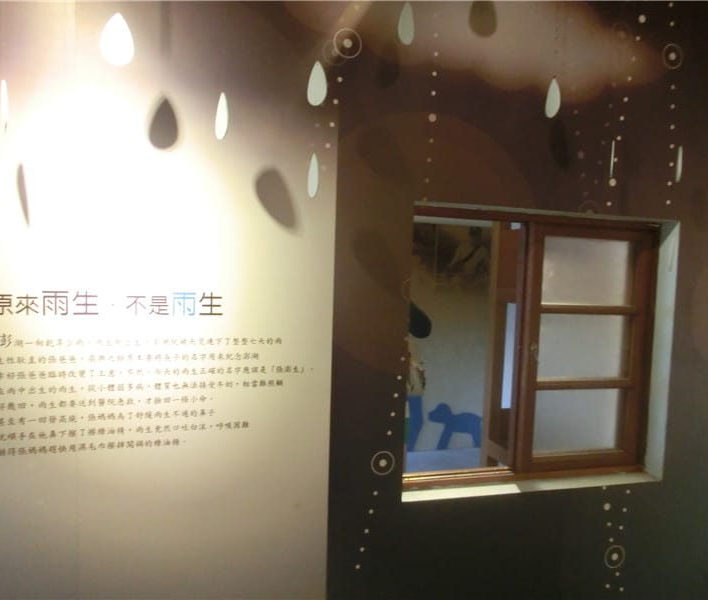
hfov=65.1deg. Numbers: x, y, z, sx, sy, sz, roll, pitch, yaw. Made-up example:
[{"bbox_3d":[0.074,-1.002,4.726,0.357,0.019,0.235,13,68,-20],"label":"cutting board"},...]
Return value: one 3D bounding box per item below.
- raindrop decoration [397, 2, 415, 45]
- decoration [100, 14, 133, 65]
[{"bbox_3d":[0.148,-0.762,1.532,0.073,0.116,0.006,-1,5,-38],"label":"raindrop decoration"},{"bbox_3d":[-0.559,-0.616,1.310,0.073,0.116,0.006,1,4,-11],"label":"decoration"}]

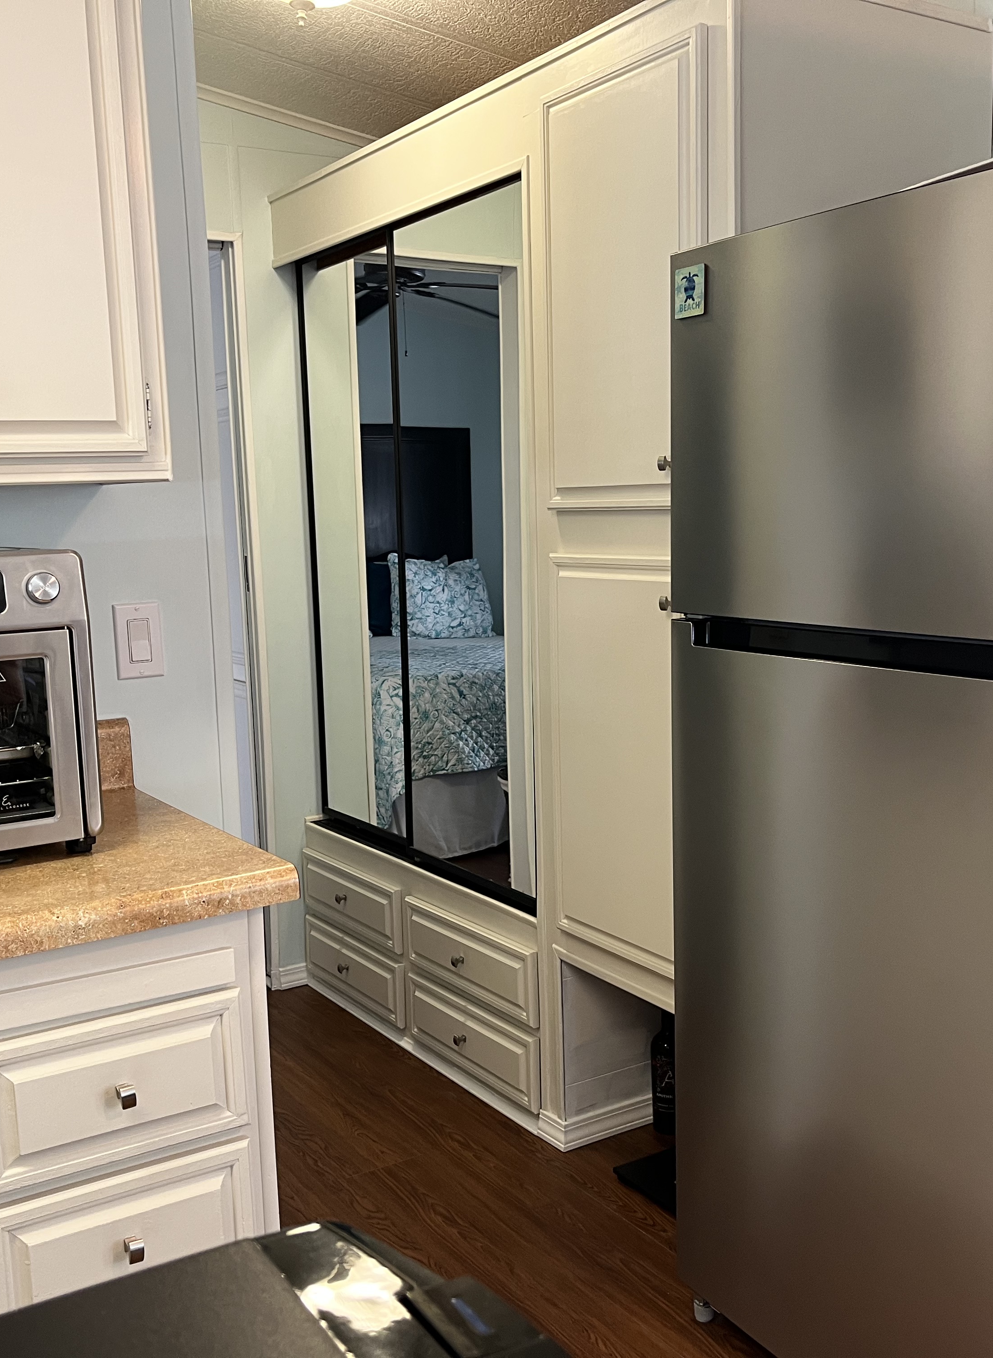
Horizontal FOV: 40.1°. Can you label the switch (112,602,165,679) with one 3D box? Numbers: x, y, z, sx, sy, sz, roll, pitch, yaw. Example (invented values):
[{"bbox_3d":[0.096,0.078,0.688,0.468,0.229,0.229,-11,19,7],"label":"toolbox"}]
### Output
[{"bbox_3d":[-0.546,-0.058,2.077,0.070,0.115,0.013,-7,10,-30],"label":"switch"}]

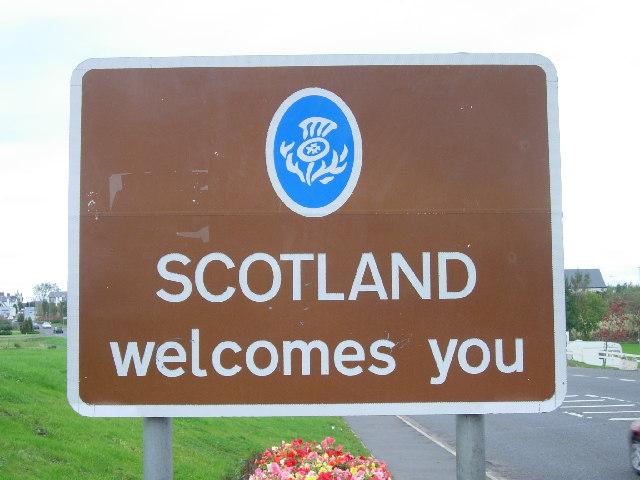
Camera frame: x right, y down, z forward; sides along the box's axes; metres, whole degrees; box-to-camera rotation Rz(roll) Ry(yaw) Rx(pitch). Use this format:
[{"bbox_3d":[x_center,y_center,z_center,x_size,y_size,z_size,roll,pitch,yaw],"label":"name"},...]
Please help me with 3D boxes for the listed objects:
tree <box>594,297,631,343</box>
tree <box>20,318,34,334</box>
[{"bbox_3d":[17.372,4.722,56.000,2.095,2.732,1.991,-2,-5,17],"label":"tree"},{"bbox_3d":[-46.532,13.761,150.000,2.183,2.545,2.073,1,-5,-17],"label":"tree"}]

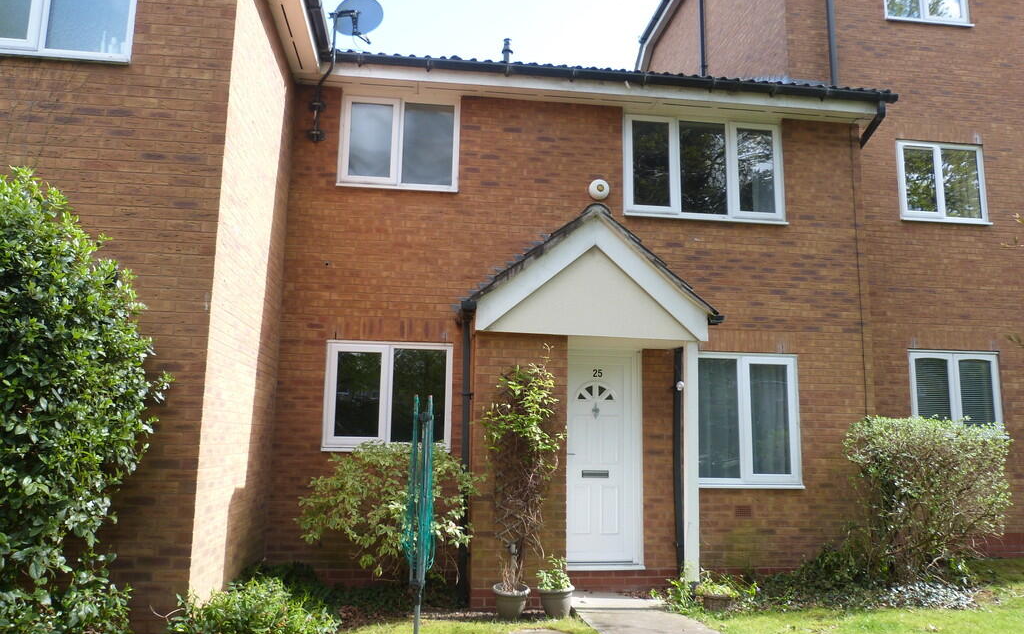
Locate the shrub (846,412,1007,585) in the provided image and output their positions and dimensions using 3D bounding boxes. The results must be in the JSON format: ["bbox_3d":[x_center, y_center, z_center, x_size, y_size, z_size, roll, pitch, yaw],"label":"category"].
[{"bbox_3d":[3.963,1.766,7.048,1.500,1.543,1.100,2,-9,-7],"label":"shrub"}]

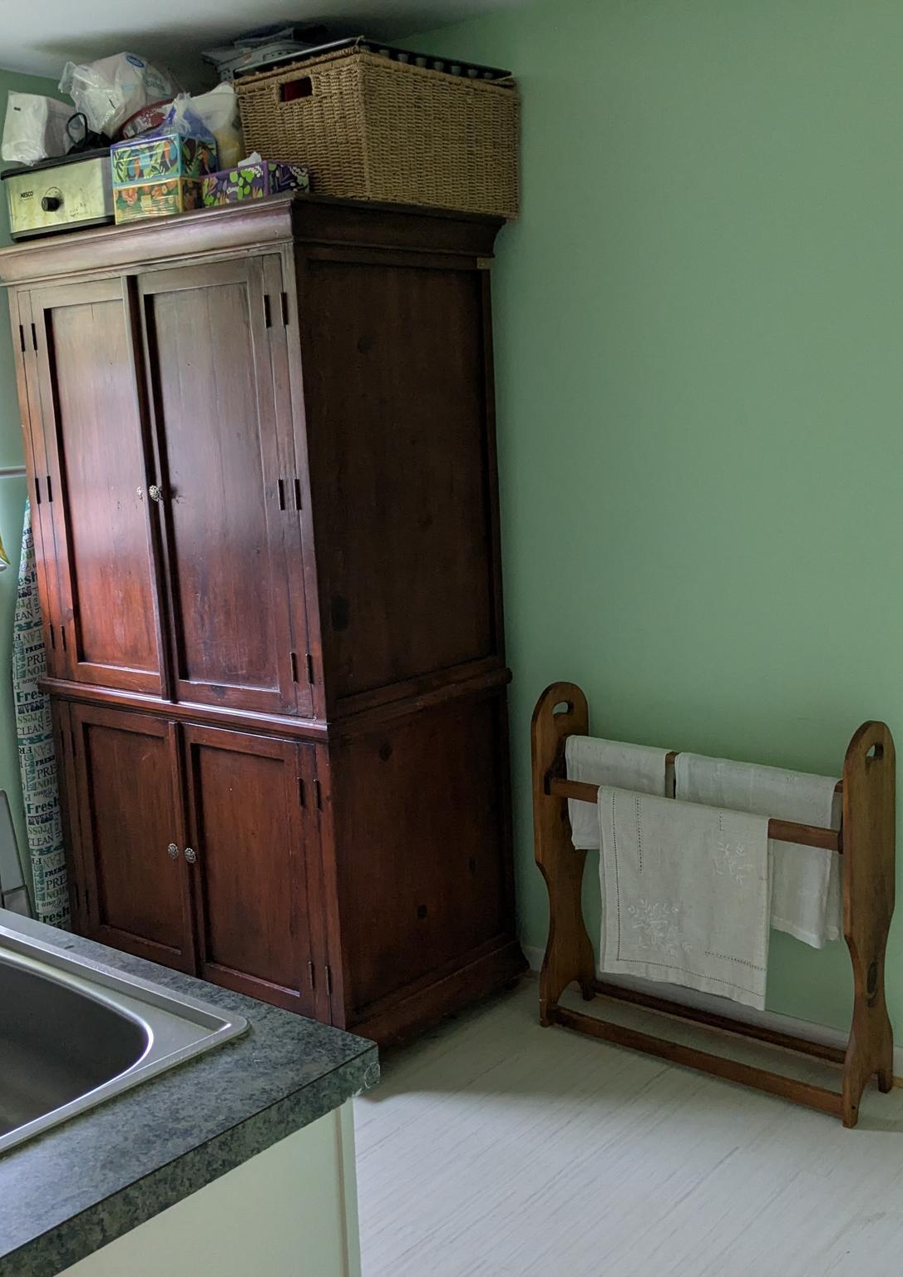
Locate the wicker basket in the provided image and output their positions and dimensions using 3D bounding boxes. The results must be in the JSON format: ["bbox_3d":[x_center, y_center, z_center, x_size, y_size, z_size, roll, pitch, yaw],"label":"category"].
[{"bbox_3d":[-0.157,-1.132,3.101,0.376,0.300,0.546,5,13,38],"label":"wicker basket"}]

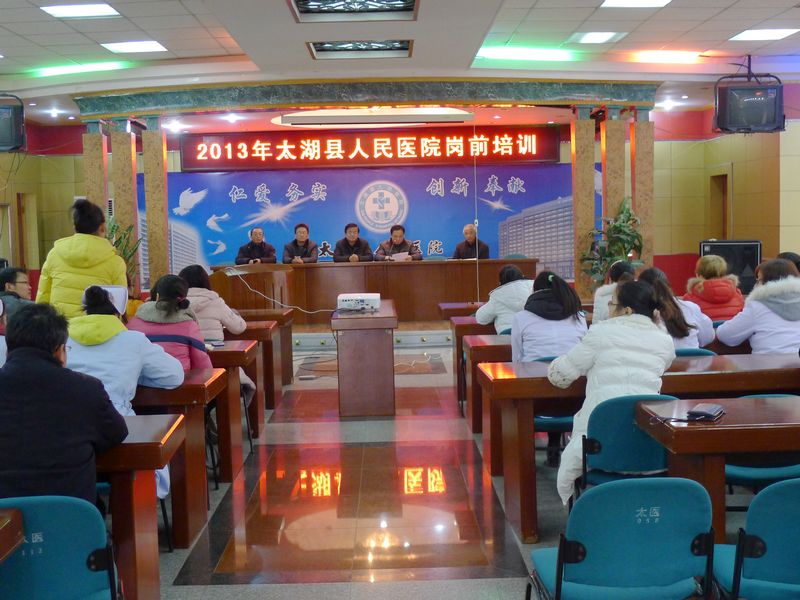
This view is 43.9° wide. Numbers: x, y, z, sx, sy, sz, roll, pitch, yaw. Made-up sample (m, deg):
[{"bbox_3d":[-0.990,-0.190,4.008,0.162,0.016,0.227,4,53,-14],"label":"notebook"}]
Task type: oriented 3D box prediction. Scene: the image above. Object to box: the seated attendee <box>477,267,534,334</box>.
[{"bbox_3d":[0.756,0.351,6.560,0.550,1.170,0.750,-1,5,-1],"label":"seated attendee"}]

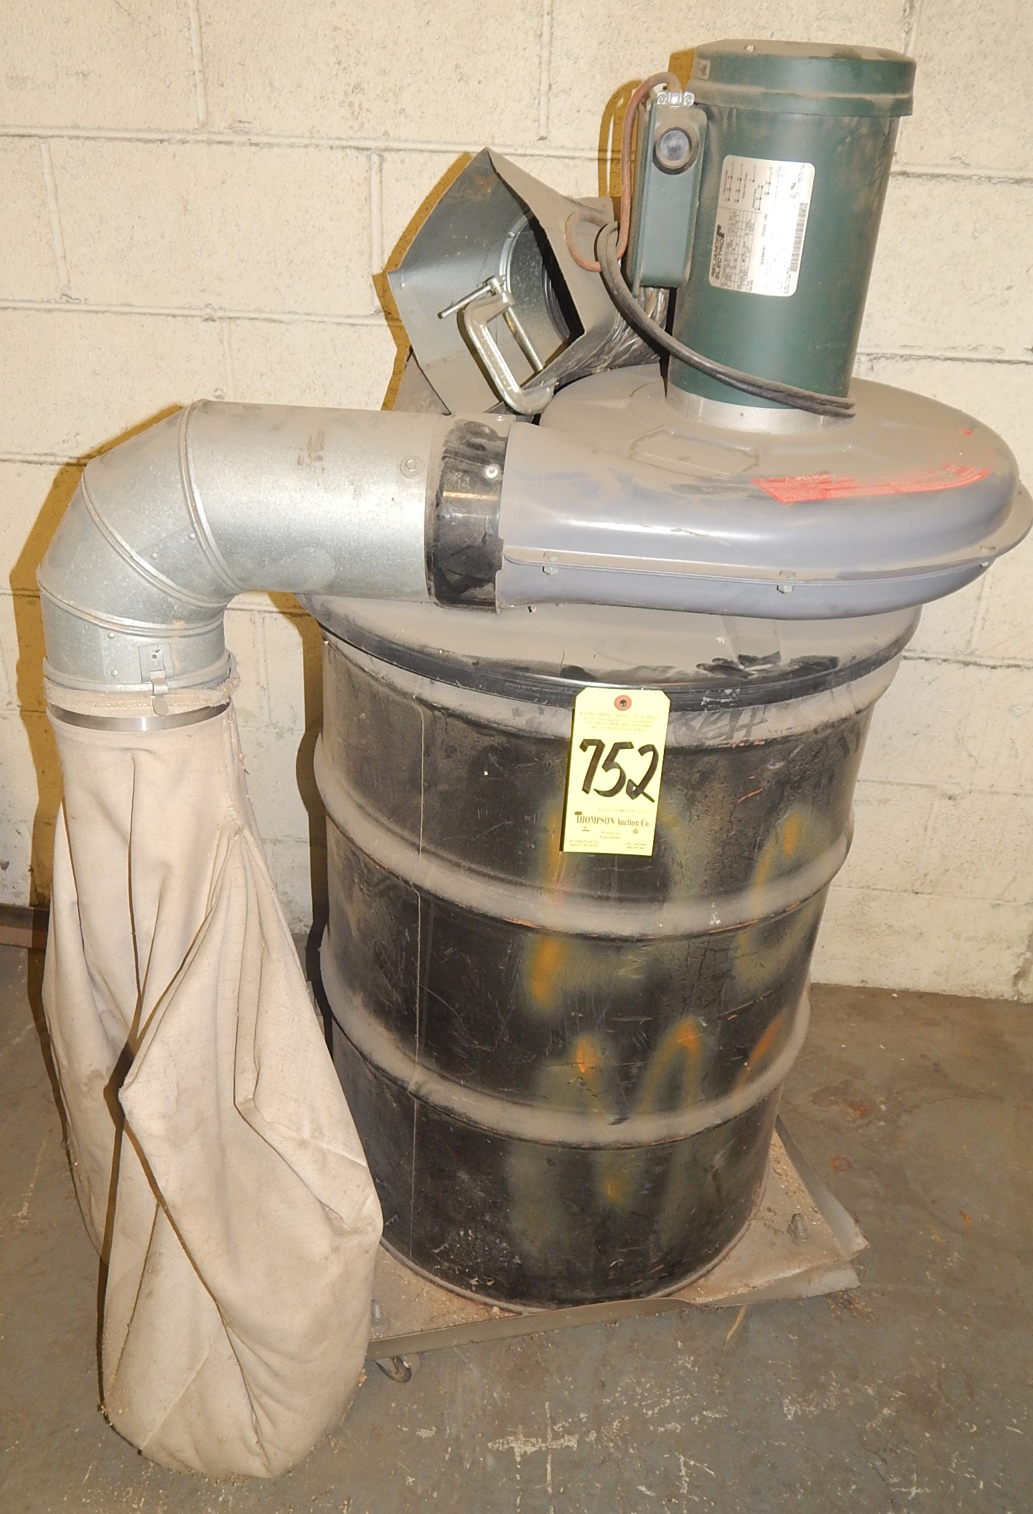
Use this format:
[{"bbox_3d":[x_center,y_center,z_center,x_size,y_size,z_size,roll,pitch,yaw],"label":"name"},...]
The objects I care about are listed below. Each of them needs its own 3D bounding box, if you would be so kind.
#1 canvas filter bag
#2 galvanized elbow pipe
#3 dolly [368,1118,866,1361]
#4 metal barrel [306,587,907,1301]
[{"bbox_3d":[-0.303,0.331,1.250,0.322,0.855,0.332,-4,32,-11],"label":"canvas filter bag"},{"bbox_3d":[-0.209,-0.181,1.061,0.402,0.231,0.159,-4,32,-11],"label":"galvanized elbow pipe"},{"bbox_3d":[0.043,0.523,1.719,0.644,0.081,0.624,-4,32,-12],"label":"dolly"},{"bbox_3d":[0.069,0.135,1.459,0.609,0.859,0.609,-4,32,-11],"label":"metal barrel"}]

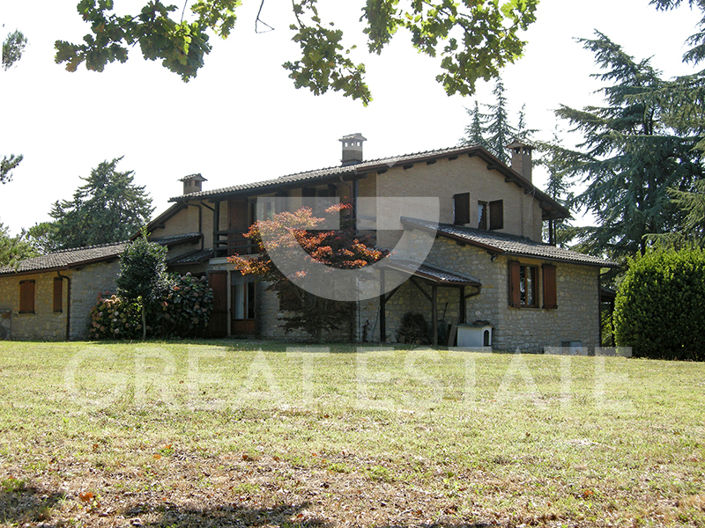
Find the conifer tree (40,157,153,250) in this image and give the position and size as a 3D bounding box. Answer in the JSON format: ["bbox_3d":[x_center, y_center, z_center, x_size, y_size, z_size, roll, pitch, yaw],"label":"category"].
[{"bbox_3d":[-14.500,-1.050,55.000,6.700,10.400,6.500,0,-3,0],"label":"conifer tree"}]

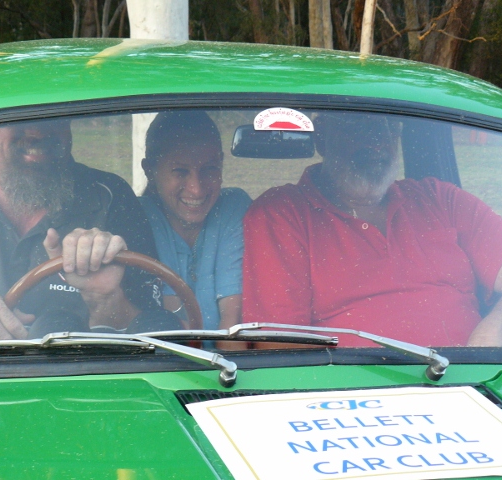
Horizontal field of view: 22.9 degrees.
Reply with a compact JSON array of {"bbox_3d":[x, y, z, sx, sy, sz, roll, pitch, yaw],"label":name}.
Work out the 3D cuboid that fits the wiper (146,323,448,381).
[{"bbox_3d":[0.078,0.192,2.130,0.520,0.075,0.100,-1,10,-9],"label":"wiper"}]

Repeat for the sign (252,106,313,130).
[{"bbox_3d":[0.061,-0.229,2.330,0.110,0.053,0.005,-1,-28,-12],"label":"sign"}]

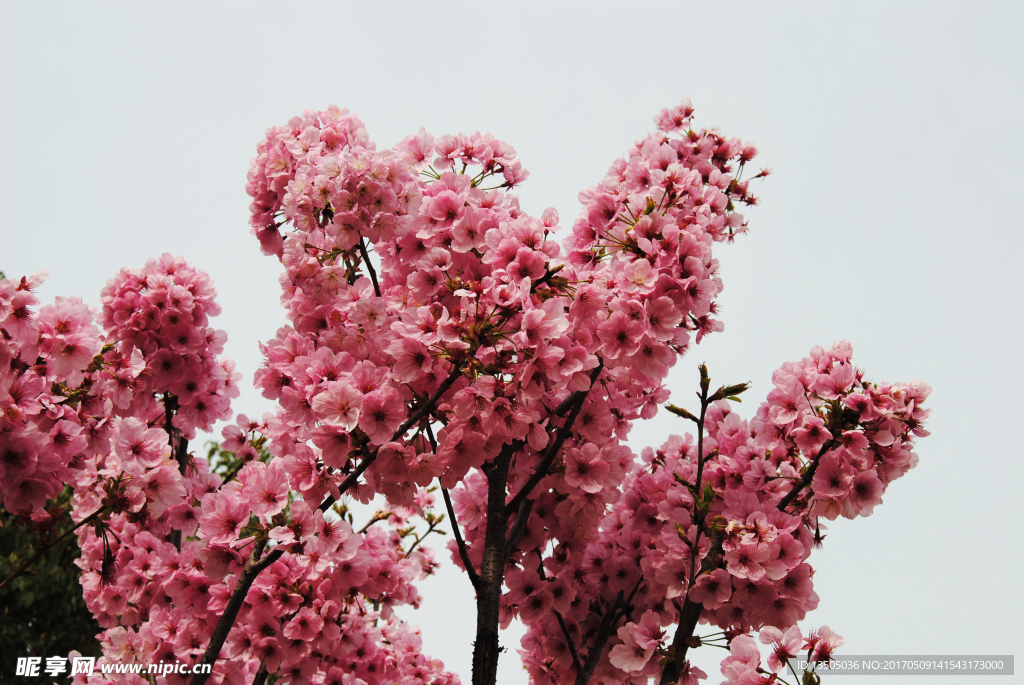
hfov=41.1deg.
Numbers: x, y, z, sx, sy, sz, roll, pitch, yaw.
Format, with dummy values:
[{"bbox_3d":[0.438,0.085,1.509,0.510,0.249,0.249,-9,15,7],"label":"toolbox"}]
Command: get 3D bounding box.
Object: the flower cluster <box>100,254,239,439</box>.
[{"bbox_3d":[-0.376,0.004,1.500,0.148,0.188,0.140,0,-15,0],"label":"flower cluster"}]

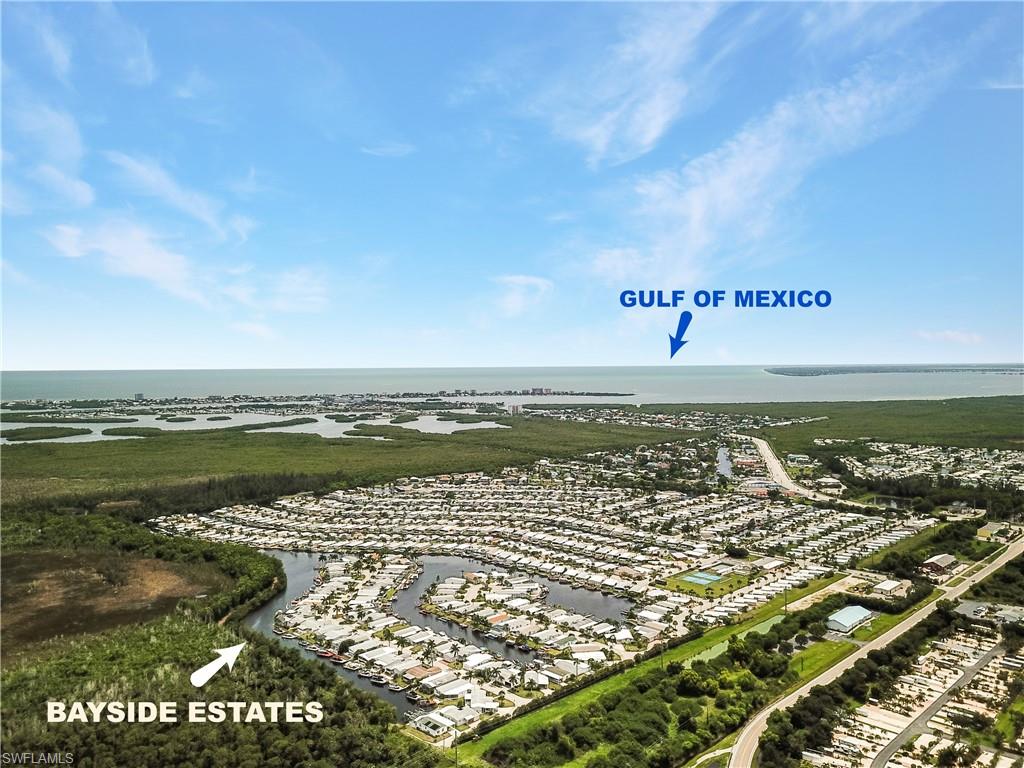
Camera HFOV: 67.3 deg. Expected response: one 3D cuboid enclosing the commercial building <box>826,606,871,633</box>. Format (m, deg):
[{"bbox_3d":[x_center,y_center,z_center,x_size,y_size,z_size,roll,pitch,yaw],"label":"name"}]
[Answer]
[{"bbox_3d":[251.008,174.886,574.578,45.600,7.572,18.096,-2,2,-44],"label":"commercial building"}]

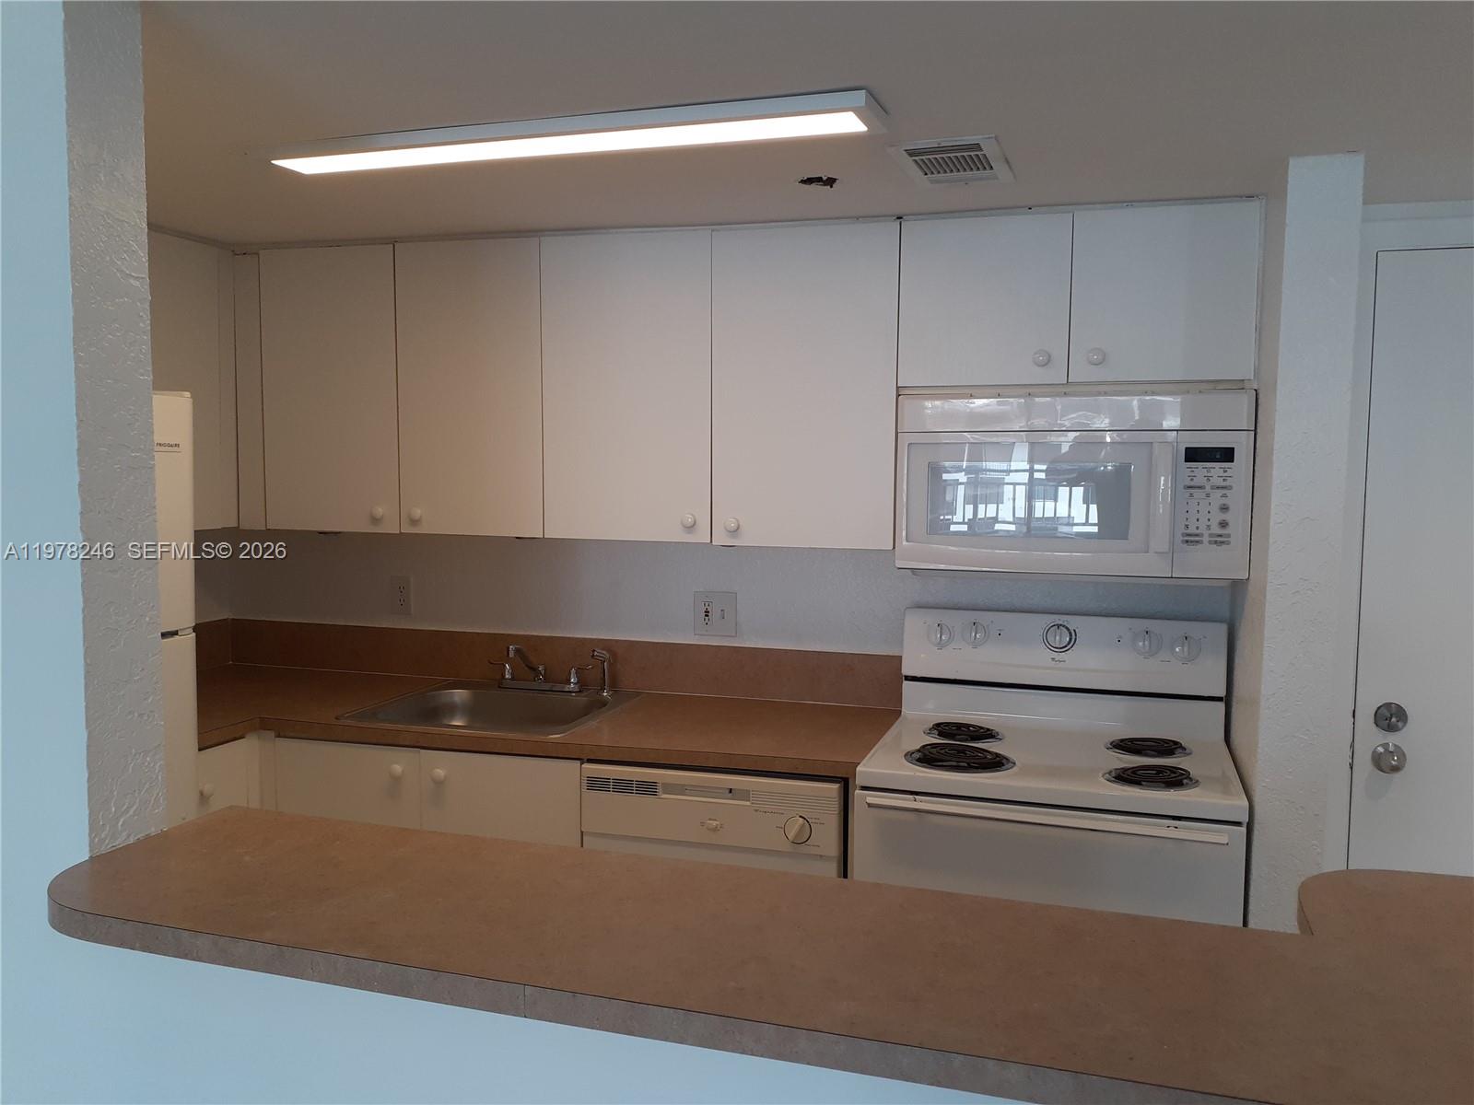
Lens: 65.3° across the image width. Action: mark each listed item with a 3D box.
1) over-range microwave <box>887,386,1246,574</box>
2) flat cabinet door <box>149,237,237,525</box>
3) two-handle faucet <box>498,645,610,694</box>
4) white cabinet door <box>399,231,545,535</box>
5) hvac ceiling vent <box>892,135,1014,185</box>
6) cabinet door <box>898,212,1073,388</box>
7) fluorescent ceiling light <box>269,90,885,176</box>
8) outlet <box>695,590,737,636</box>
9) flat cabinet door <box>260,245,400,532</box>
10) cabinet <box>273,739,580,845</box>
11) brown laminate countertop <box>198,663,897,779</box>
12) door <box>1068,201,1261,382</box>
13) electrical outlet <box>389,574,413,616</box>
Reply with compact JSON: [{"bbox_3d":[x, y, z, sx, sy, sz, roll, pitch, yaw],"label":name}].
[{"bbox_3d":[0.790,-0.164,2.735,0.760,0.407,0.380,2,5,17],"label":"over-range microwave"},{"bbox_3d":[-1.489,-0.429,2.992,0.020,0.763,0.450,2,5,17],"label":"flat cabinet door"},{"bbox_3d":[-0.550,0.317,3.164,0.360,0.153,0.250,2,5,17],"label":"two-handle faucet"},{"bbox_3d":[-0.699,-0.422,3.005,0.418,0.757,0.025,2,5,17],"label":"white cabinet door"},{"bbox_3d":[0.424,-0.738,2.212,0.200,0.020,0.355,2,5,17],"label":"hvac ceiling vent"},{"bbox_3d":[0.560,-0.571,2.609,0.376,0.373,0.025,2,5,17],"label":"cabinet door"},{"bbox_3d":[-0.321,-0.726,2.021,1.146,0.035,0.149,2,5,17],"label":"fluorescent ceiling light"},{"bbox_3d":[-0.061,0.174,3.228,0.120,0.118,0.010,2,5,17],"label":"outlet"},{"bbox_3d":[-1.105,-0.435,3.128,0.423,0.757,0.025,2,5,17],"label":"flat cabinet door"},{"bbox_3d":[-0.708,0.877,3.176,0.885,0.863,0.600,2,5,17],"label":"cabinet"},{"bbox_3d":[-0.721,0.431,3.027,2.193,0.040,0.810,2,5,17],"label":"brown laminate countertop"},{"bbox_3d":[0.924,-0.559,2.500,0.376,0.373,0.025,2,5,17],"label":"door"},{"bbox_3d":[-1.035,0.133,3.534,0.073,0.118,0.010,2,5,17],"label":"electrical outlet"}]

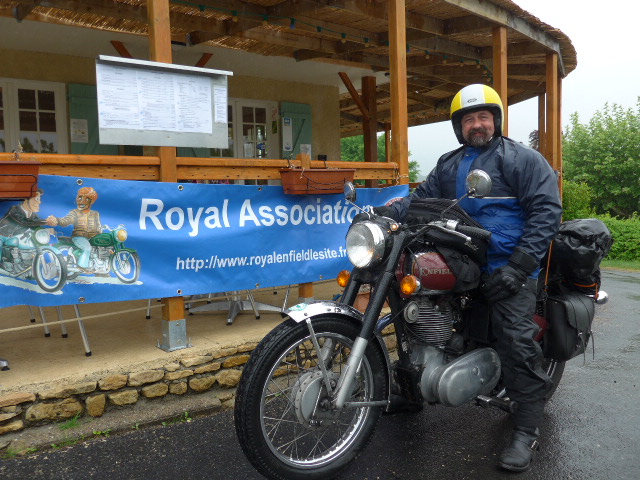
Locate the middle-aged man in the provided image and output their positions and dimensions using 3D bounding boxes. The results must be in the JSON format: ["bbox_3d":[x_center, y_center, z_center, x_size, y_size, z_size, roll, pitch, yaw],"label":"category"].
[{"bbox_3d":[0.730,0.060,2.530,0.760,1.620,0.700,2,6,42],"label":"middle-aged man"}]

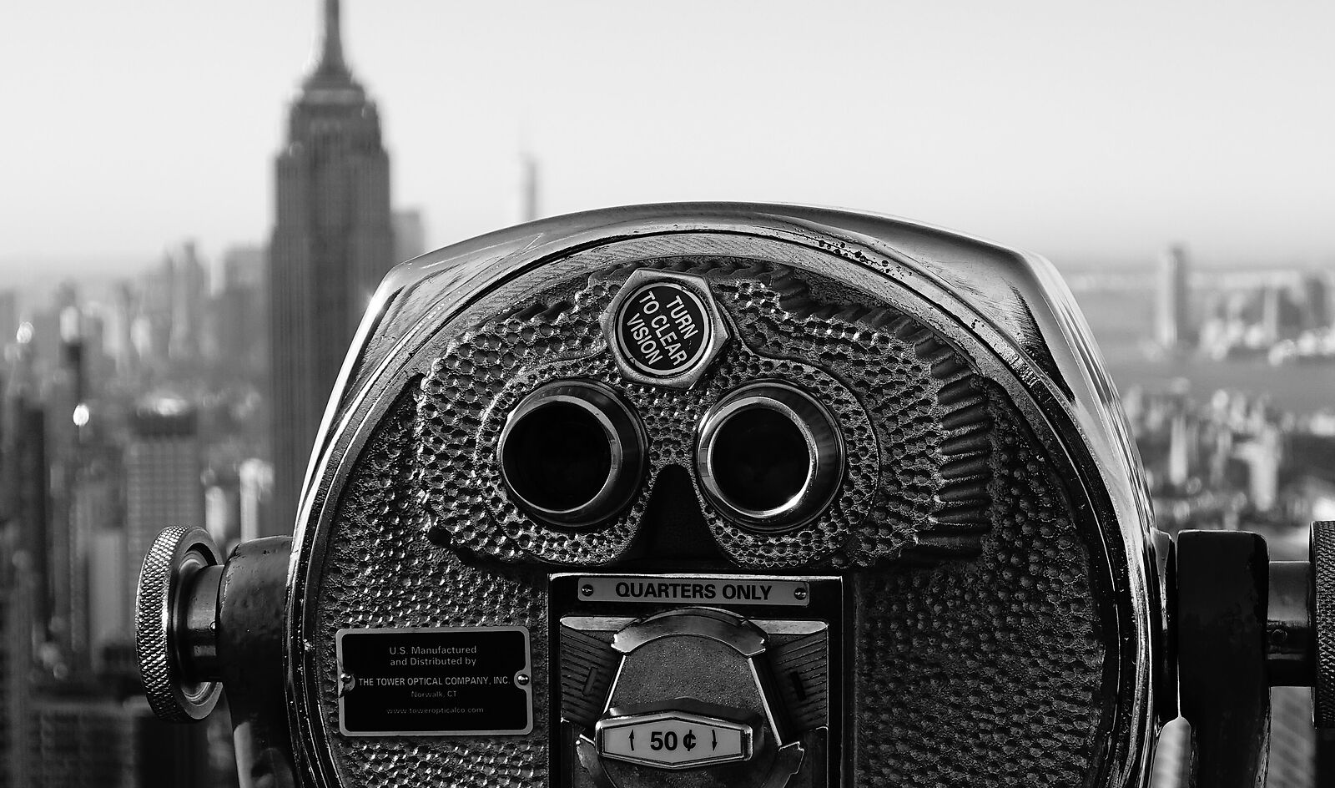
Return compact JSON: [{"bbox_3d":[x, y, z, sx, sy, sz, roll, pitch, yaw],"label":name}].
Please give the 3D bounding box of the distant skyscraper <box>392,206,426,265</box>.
[{"bbox_3d":[-535.640,-224.770,5977.910,62.000,329.000,55.000,0,3,-6],"label":"distant skyscraper"}]

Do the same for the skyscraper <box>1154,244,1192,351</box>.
[{"bbox_3d":[1180.770,-219.310,6753.970,45.000,238.000,65.000,-1,3,-12],"label":"skyscraper"}]

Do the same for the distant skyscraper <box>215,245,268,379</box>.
[{"bbox_3d":[-894.520,-198.420,6143.830,86.000,248.000,35.000,0,3,-2],"label":"distant skyscraper"}]

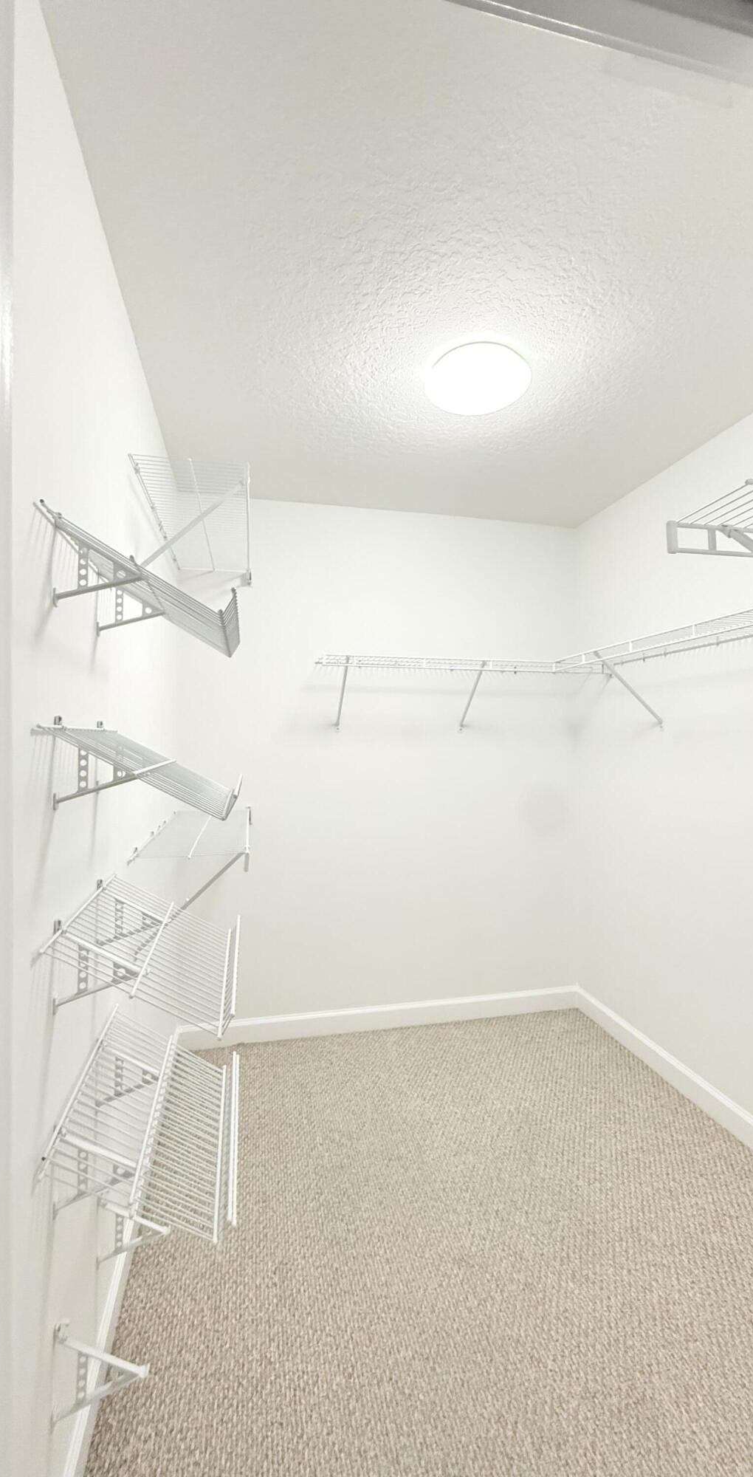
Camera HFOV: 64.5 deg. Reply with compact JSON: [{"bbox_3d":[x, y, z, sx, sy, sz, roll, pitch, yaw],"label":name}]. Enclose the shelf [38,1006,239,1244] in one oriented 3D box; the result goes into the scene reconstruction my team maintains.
[{"bbox_3d":[-0.389,0.678,1.108,0.299,0.147,0.515,10,-2,-12],"label":"shelf"}]

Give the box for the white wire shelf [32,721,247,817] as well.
[{"bbox_3d":[-0.389,0.058,1.108,0.299,0.147,0.515,10,-2,-12],"label":"white wire shelf"}]

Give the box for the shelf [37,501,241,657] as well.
[{"bbox_3d":[-0.390,-0.258,1.109,0.299,0.147,0.515,10,-2,-12],"label":"shelf"}]

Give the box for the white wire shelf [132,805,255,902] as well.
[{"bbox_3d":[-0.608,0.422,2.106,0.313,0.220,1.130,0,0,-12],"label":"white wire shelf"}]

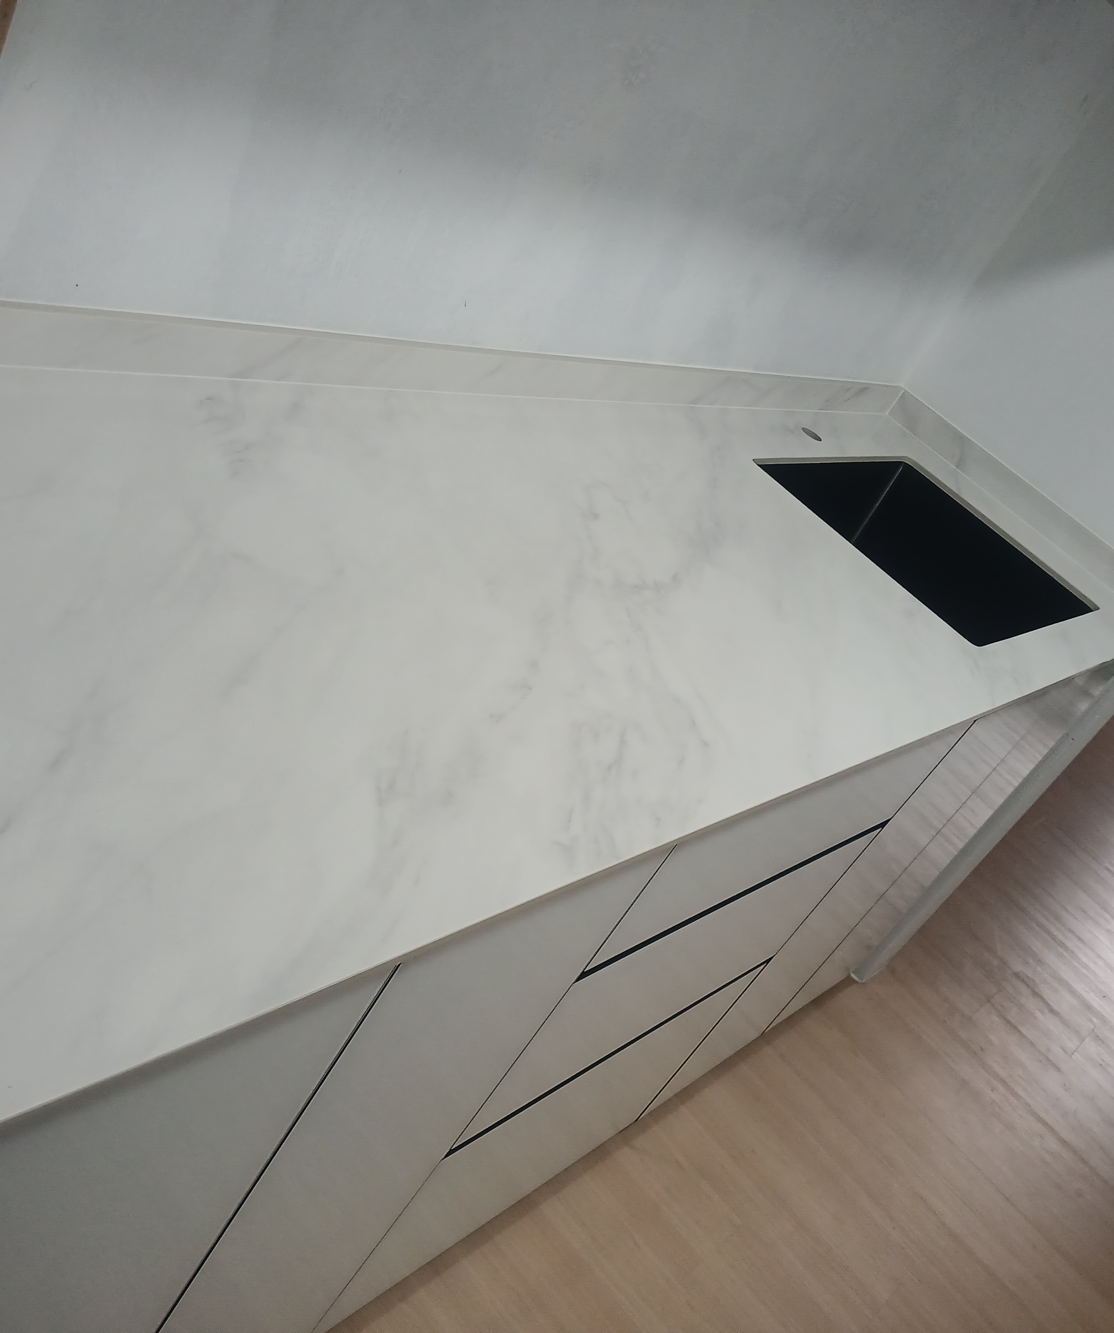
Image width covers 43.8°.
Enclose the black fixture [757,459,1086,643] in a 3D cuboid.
[{"bbox_3d":[0.489,-0.093,2.027,0.410,0.210,0.550,45,31,23],"label":"black fixture"}]

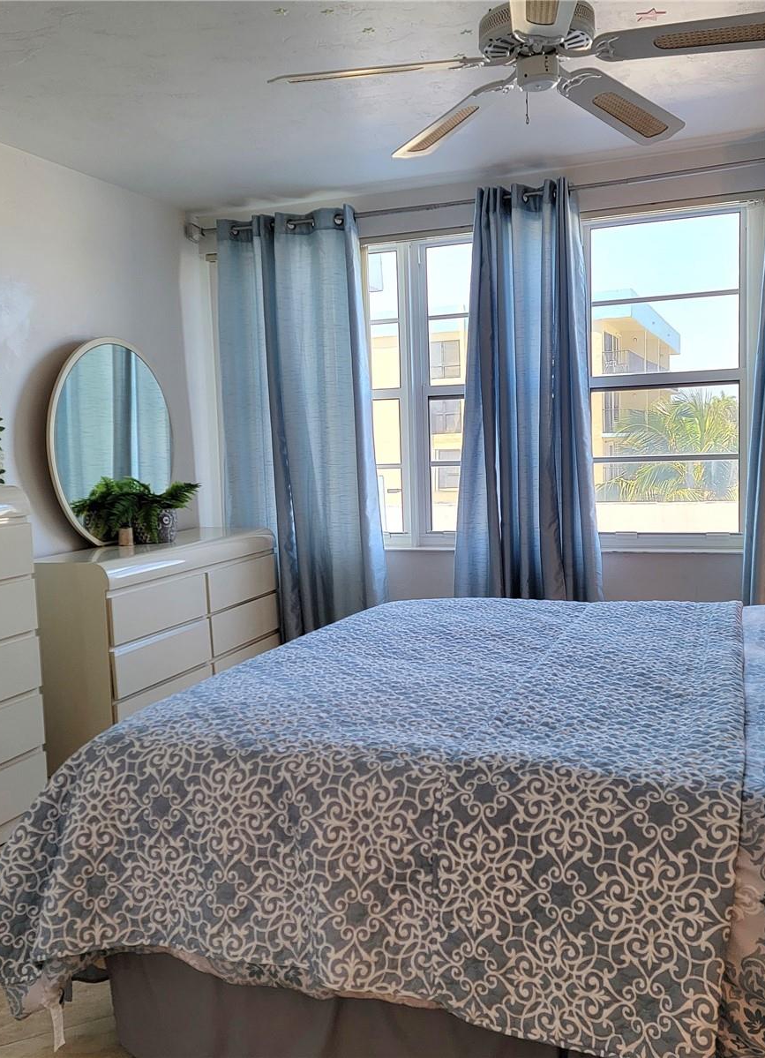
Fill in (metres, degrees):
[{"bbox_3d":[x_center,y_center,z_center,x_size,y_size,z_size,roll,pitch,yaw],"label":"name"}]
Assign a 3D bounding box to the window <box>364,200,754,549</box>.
[{"bbox_3d":[0.718,-0.635,4.426,1.800,1.480,0.100,0,6,21],"label":"window"}]

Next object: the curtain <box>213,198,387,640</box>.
[{"bbox_3d":[-0.401,-0.385,4.753,0.870,2.220,0.140,0,6,21],"label":"curtain"}]

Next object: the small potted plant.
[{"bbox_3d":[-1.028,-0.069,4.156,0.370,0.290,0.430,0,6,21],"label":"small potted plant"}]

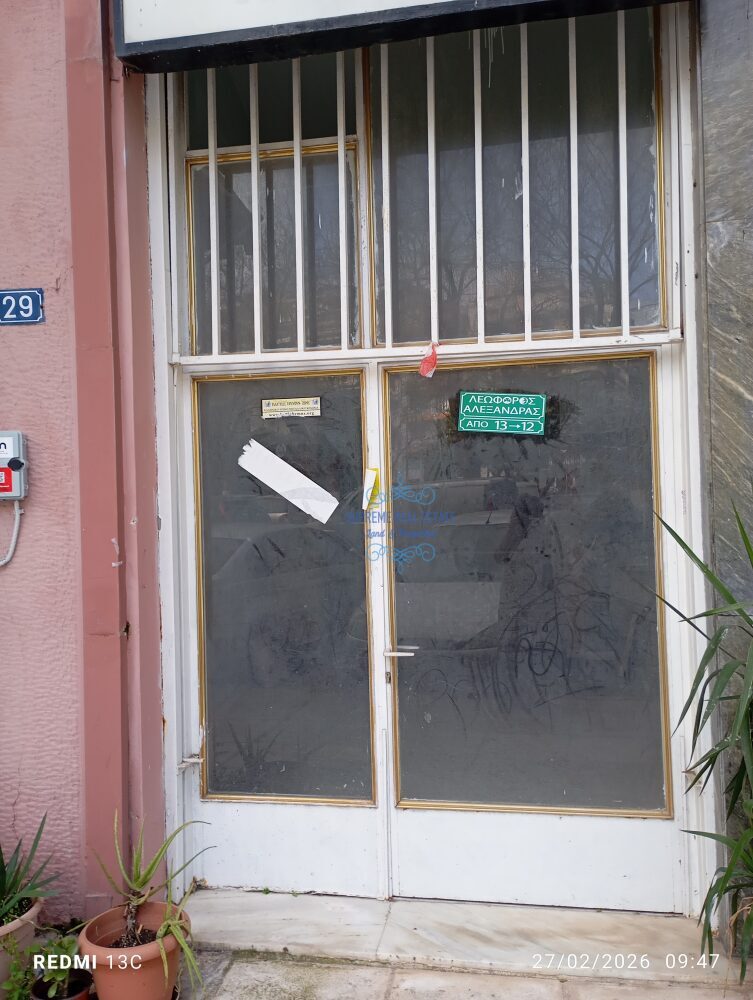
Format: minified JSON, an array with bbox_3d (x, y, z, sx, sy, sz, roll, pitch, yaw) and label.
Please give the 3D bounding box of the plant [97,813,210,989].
[{"bbox_3d":[-0.697,1.251,2.530,0.350,0.540,0.360,-1,0,9],"label":"plant"}]

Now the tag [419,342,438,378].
[{"bbox_3d":[0.196,-0.525,3.050,0.073,0.134,0.030,-1,0,9],"label":"tag"}]

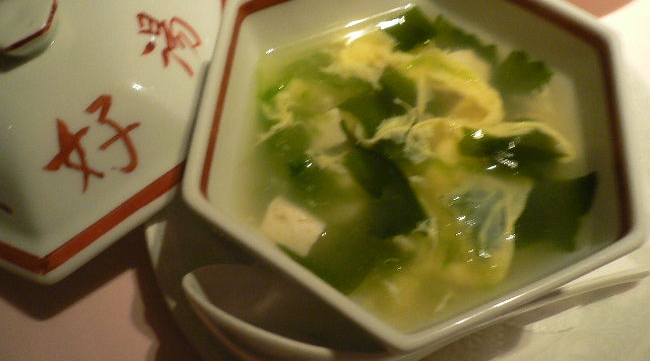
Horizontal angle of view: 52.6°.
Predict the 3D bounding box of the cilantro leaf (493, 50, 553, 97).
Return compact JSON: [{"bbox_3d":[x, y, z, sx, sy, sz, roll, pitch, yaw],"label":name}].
[{"bbox_3d":[0.065,-0.034,0.217,0.021,0.005,0.018,-41,69,-21],"label":"cilantro leaf"}]

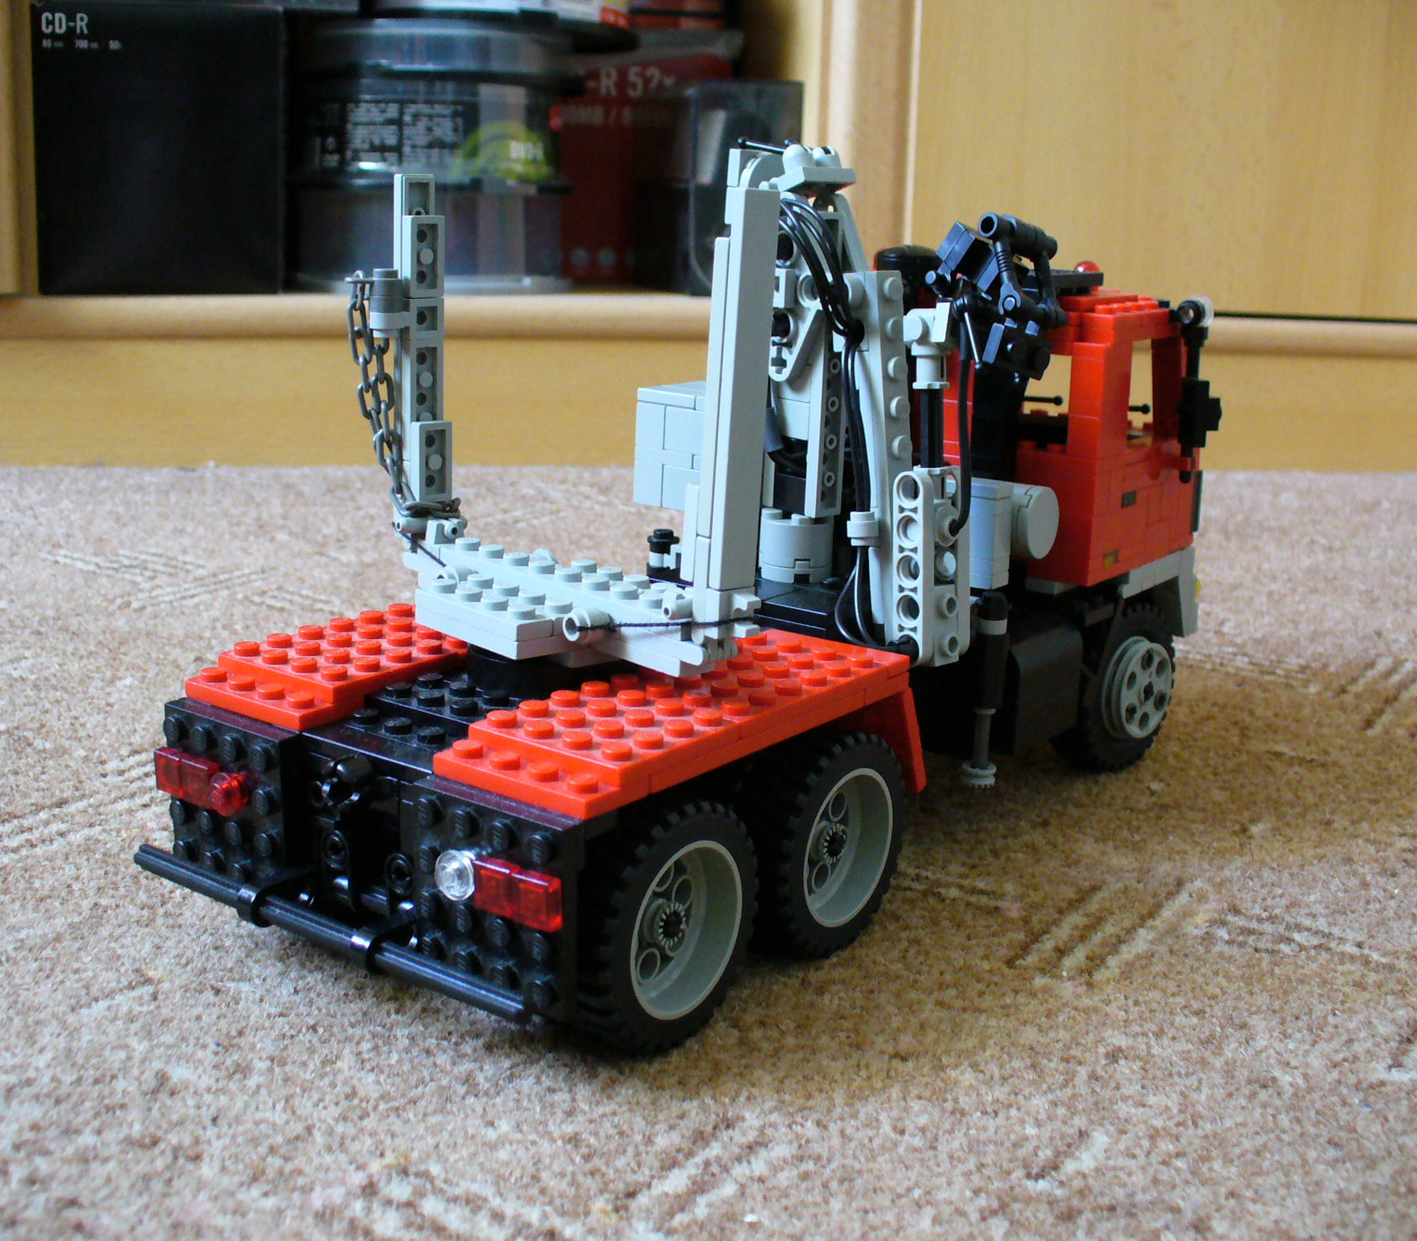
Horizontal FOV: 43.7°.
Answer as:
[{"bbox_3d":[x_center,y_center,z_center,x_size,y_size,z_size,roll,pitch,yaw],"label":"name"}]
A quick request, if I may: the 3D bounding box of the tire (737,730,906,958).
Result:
[{"bbox_3d":[0.021,0.042,0.339,0.014,0.042,0.042,12,17,35],"label":"tire"}]

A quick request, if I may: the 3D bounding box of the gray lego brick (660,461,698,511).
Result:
[{"bbox_3d":[-0.001,-0.029,0.388,0.016,0.010,0.009,12,17,35],"label":"gray lego brick"}]

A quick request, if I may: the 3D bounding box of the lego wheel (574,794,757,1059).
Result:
[{"bbox_3d":[-0.009,0.051,0.299,0.014,0.042,0.042,12,17,35],"label":"lego wheel"}]

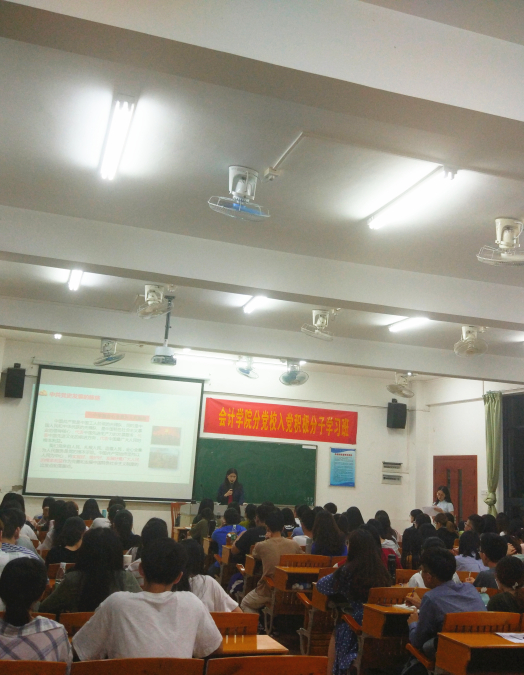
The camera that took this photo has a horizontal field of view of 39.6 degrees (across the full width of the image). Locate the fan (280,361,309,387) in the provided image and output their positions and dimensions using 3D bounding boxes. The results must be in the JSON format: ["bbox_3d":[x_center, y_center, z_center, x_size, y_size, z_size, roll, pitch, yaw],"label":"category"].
[{"bbox_3d":[0.589,0.570,13.033,0.480,0.470,0.480,7,-12,-17],"label":"fan"}]

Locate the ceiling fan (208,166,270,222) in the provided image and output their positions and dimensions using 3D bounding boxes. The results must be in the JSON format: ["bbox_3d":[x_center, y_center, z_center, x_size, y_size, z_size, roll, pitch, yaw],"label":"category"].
[{"bbox_3d":[-0.153,-1.000,5.188,0.460,0.380,0.450,6,-11,-11],"label":"ceiling fan"}]

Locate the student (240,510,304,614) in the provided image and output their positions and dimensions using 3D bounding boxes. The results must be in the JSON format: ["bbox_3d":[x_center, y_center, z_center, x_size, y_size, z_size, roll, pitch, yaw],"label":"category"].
[{"bbox_3d":[0.068,2.304,6.987,0.580,1.250,0.780,8,-13,-24],"label":"student"}]

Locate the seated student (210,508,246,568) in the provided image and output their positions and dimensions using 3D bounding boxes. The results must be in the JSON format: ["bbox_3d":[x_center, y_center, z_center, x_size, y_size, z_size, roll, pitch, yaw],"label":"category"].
[{"bbox_3d":[-0.447,2.828,9.479,0.500,1.180,0.720,7,-11,-17],"label":"seated student"}]

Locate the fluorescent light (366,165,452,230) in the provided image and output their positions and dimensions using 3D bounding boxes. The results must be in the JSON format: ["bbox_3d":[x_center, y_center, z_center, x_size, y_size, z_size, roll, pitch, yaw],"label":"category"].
[{"bbox_3d":[1.093,-0.997,5.502,0.160,0.090,1.220,7,-11,-17],"label":"fluorescent light"}]

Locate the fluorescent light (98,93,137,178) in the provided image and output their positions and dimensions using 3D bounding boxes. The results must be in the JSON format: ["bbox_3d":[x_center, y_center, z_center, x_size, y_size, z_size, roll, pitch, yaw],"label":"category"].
[{"bbox_3d":[-1.006,-1.337,5.013,0.120,0.100,1.220,7,-12,-17],"label":"fluorescent light"}]

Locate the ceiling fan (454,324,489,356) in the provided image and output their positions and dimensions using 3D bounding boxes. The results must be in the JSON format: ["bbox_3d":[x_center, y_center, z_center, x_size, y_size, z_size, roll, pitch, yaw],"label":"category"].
[{"bbox_3d":[2.779,0.044,9.694,0.460,0.400,0.460,8,-12,-22],"label":"ceiling fan"}]

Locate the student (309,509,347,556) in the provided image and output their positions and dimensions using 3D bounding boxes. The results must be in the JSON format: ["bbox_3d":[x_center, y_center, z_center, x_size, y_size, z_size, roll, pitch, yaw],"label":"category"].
[{"bbox_3d":[0.711,2.510,7.777,0.450,1.260,0.680,7,-11,-17],"label":"student"}]

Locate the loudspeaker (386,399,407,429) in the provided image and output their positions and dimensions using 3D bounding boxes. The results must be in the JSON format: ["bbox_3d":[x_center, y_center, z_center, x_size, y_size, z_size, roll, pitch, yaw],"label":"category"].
[{"bbox_3d":[2.698,1.539,14.551,0.290,0.560,0.280,5,-12,-9],"label":"loudspeaker"}]

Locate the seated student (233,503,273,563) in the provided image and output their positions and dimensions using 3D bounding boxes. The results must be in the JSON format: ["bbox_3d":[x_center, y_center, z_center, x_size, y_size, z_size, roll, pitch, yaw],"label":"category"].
[{"bbox_3d":[-0.106,2.473,7.892,0.520,1.260,0.750,7,-12,-17],"label":"seated student"}]

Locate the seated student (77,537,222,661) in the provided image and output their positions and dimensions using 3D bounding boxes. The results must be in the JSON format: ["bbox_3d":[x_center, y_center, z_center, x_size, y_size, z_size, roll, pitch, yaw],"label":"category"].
[{"bbox_3d":[-0.512,1.445,2.919,0.580,1.250,0.750,7,-12,-17],"label":"seated student"}]

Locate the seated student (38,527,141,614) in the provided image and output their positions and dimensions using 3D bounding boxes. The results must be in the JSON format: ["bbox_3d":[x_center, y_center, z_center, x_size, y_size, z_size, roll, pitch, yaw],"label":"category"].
[{"bbox_3d":[-0.929,1.601,3.726,0.520,1.220,0.750,7,-12,-17],"label":"seated student"}]

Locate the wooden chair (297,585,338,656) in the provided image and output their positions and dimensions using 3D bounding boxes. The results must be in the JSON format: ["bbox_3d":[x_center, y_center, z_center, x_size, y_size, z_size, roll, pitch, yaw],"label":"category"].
[{"bbox_3d":[0.578,2.479,6.377,0.560,0.820,0.720,7,-11,-17],"label":"wooden chair"}]

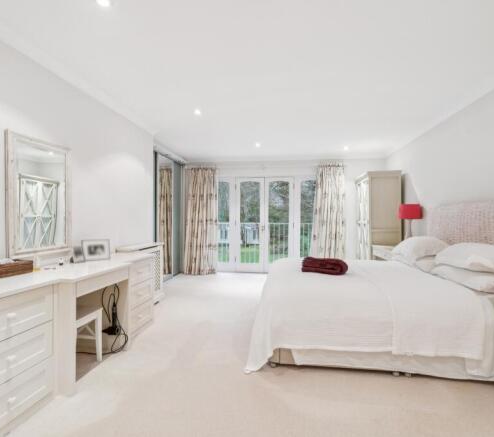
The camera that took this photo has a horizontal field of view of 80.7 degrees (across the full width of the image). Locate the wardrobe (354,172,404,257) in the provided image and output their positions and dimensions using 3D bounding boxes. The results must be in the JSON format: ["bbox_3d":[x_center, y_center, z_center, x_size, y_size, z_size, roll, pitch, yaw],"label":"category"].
[{"bbox_3d":[2.427,0.199,5.439,0.550,2.010,0.930,0,0,8],"label":"wardrobe"}]

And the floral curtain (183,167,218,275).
[{"bbox_3d":[-1.030,0.036,6.420,0.823,2.340,0.200,0,0,8],"label":"floral curtain"}]

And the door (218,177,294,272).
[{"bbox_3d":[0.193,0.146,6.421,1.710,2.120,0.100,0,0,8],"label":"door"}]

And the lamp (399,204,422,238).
[{"bbox_3d":[2.393,0.115,4.256,0.290,0.635,0.290,0,0,8],"label":"lamp"}]

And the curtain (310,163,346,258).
[{"bbox_3d":[1.703,0.025,6.086,0.711,2.360,0.180,0,0,8],"label":"curtain"}]

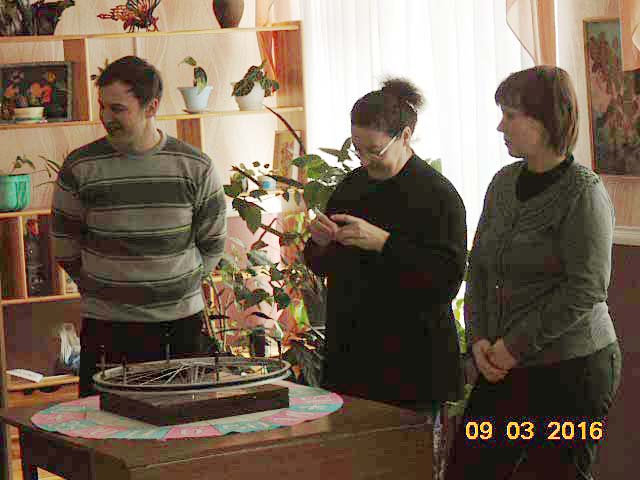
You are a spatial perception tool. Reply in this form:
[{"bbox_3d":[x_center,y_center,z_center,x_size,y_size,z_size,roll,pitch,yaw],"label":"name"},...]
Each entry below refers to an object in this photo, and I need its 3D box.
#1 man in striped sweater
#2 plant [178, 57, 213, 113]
[{"bbox_3d":[-0.530,0.310,5.500,0.530,1.740,0.360,-3,4,2],"label":"man in striped sweater"},{"bbox_3d":[-0.491,-0.614,7.150,0.135,0.215,0.135,-3,4,0],"label":"plant"}]

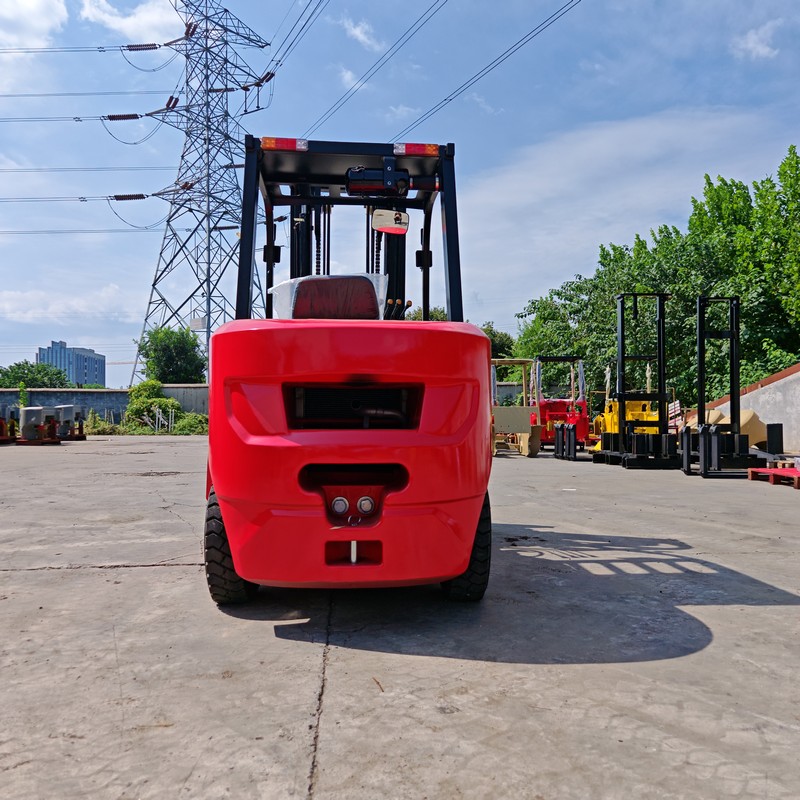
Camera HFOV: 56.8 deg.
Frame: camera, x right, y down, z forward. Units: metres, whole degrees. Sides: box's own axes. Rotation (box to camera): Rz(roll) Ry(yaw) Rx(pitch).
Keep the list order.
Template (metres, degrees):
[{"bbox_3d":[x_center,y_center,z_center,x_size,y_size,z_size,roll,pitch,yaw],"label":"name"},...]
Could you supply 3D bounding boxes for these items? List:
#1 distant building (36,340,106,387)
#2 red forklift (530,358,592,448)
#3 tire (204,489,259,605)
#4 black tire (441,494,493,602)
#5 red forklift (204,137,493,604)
[{"bbox_3d":[-173.000,-10.000,395.000,17.000,35.000,52.000,0,-1,-5],"label":"distant building"},{"bbox_3d":[3.630,0.050,17.200,1.200,2.100,2.400,0,-1,4],"label":"red forklift"},{"bbox_3d":[-0.699,0.570,3.187,0.180,0.590,0.590,0,-1,-4],"label":"tire"},{"bbox_3d":[0.259,0.570,3.253,0.180,0.590,0.590,0,-1,-4],"label":"black tire"},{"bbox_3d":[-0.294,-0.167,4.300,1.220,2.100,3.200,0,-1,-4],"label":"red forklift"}]

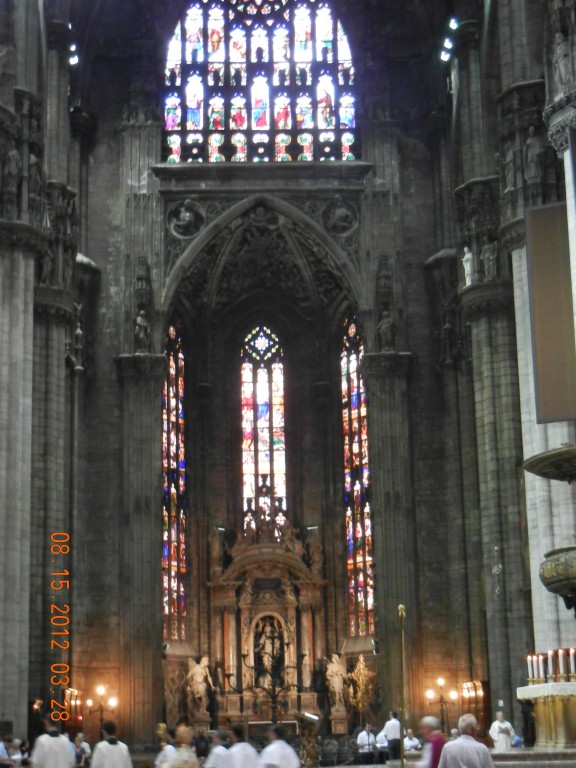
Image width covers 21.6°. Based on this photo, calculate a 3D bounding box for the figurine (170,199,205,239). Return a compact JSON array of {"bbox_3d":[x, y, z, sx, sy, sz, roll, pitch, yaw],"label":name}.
[{"bbox_3d":[-4.921,-8.107,73.877,1.660,2.050,0.500,-1,-12,-2],"label":"figurine"}]

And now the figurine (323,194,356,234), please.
[{"bbox_3d":[2.533,-8.339,74.197,1.680,2.060,0.500,-1,-12,-2],"label":"figurine"}]

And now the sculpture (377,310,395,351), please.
[{"bbox_3d":[4.673,-2.567,72.303,0.870,1.980,0.650,-1,-12,-2],"label":"sculpture"}]

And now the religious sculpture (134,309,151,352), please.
[{"bbox_3d":[-6.932,-2.552,71.880,0.760,2.160,0.650,-1,-12,-2],"label":"religious sculpture"}]

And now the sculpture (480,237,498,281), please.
[{"bbox_3d":[8.272,-5.155,61.936,0.740,1.880,0.600,-1,-12,-2],"label":"sculpture"}]

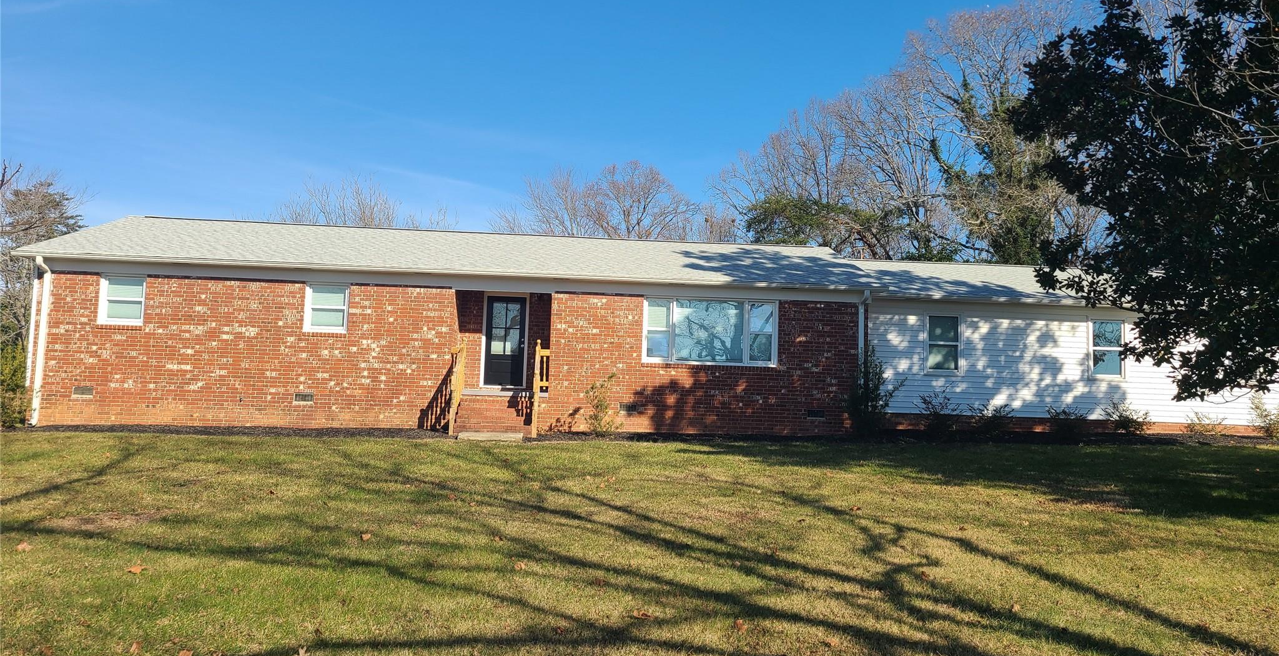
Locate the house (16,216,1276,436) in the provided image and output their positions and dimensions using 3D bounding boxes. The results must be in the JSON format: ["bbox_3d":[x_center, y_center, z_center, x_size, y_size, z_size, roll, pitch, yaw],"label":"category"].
[{"bbox_3d":[1.031,0.299,25.301,28.465,5.251,9.794,2,-5,-4],"label":"house"}]

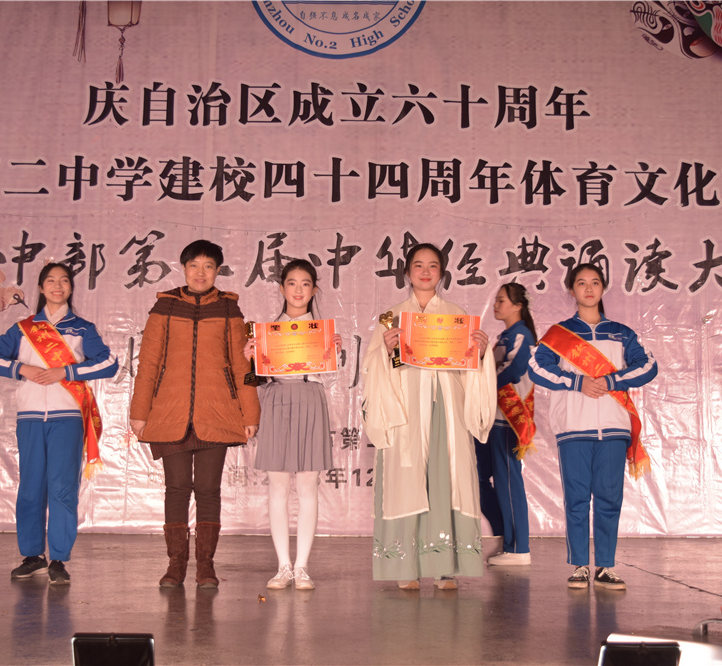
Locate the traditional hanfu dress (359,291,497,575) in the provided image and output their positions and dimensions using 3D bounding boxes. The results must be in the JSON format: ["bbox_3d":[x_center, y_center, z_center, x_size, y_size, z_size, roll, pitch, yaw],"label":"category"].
[{"bbox_3d":[0.337,0.491,5.457,0.654,1.407,0.520,1,-6,0],"label":"traditional hanfu dress"}]

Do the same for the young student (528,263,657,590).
[{"bbox_3d":[1.143,0.437,5.484,0.634,1.597,0.400,0,-6,2],"label":"young student"}]

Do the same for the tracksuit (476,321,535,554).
[{"bbox_3d":[0.849,0.611,6.572,0.387,1.379,0.500,0,-6,6],"label":"tracksuit"}]

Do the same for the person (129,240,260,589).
[{"bbox_3d":[-0.829,0.373,5.528,0.637,1.691,0.400,1,-6,-6],"label":"person"}]

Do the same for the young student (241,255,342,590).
[{"bbox_3d":[-0.331,0.420,5.443,0.456,1.590,0.460,1,-6,-1],"label":"young student"}]

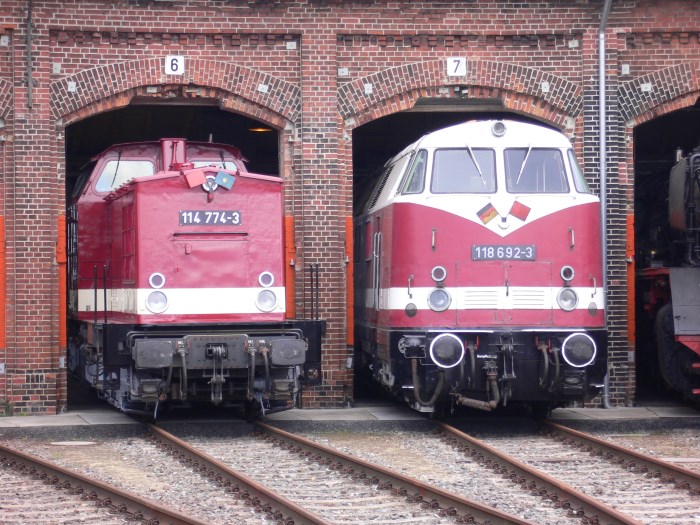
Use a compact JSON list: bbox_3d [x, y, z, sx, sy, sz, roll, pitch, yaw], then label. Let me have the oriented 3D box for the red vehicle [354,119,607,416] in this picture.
[{"bbox_3d":[1.375,0.223,37.337,3.020,4.220,19.460,0,-1,-4],"label":"red vehicle"}]

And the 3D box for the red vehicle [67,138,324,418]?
[{"bbox_3d":[-3.087,0.213,34.515,3.060,4.200,14.200,0,-1,-12],"label":"red vehicle"}]

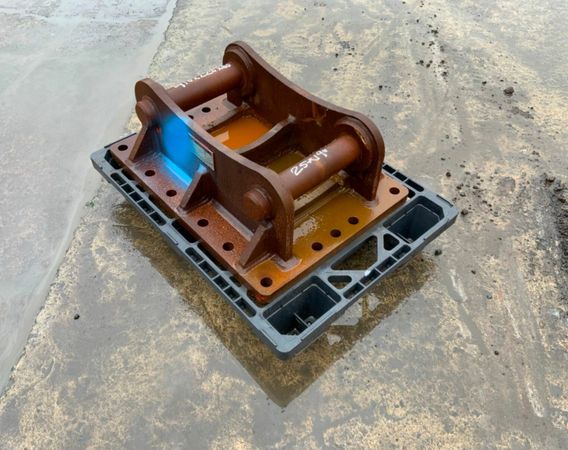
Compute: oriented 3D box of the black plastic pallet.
[{"bbox_3d":[-0.049,-0.066,1.369,0.600,0.135,0.800,-34,57,-28],"label":"black plastic pallet"}]

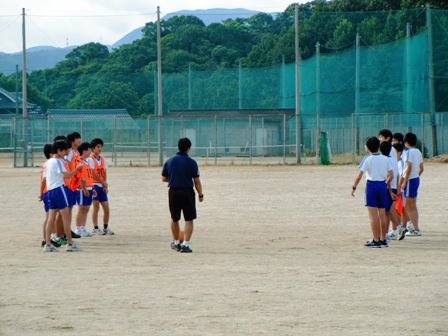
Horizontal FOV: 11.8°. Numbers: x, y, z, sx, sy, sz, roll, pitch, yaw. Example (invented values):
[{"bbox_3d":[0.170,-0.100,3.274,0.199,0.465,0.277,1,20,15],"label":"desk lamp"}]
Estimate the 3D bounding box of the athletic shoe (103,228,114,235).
[{"bbox_3d":[-2.012,1.123,38.100,0.105,0.110,0.275,-1,1,-38],"label":"athletic shoe"}]

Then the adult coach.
[{"bbox_3d":[-0.623,0.419,33.100,0.620,1.730,0.420,0,1,6],"label":"adult coach"}]

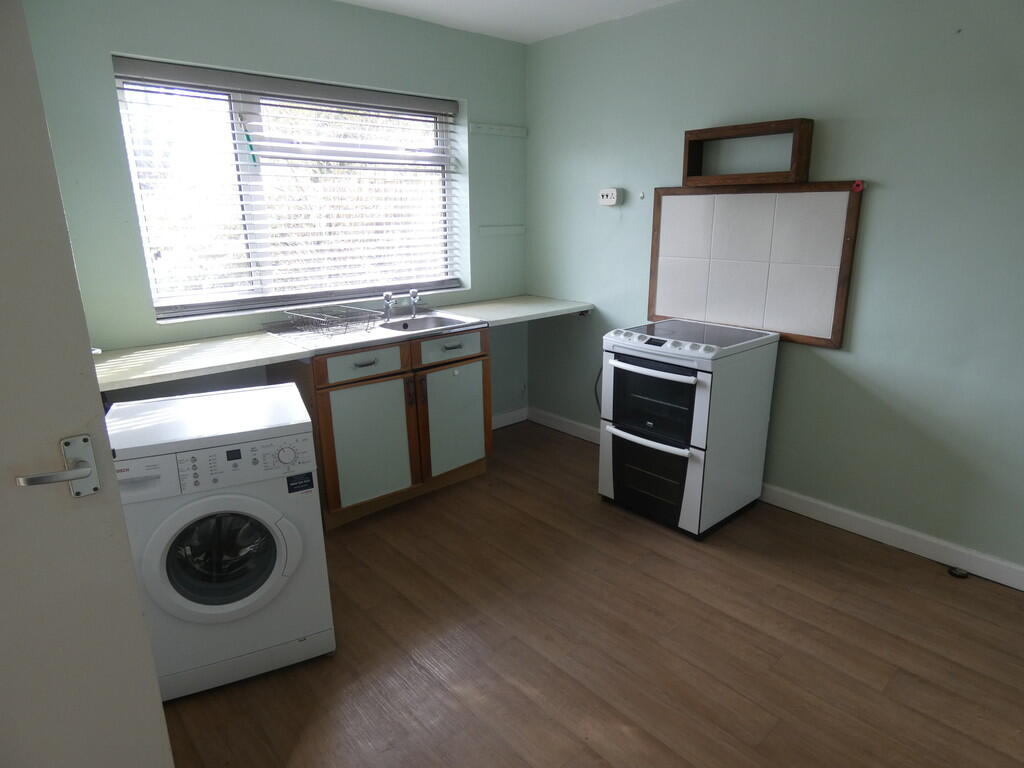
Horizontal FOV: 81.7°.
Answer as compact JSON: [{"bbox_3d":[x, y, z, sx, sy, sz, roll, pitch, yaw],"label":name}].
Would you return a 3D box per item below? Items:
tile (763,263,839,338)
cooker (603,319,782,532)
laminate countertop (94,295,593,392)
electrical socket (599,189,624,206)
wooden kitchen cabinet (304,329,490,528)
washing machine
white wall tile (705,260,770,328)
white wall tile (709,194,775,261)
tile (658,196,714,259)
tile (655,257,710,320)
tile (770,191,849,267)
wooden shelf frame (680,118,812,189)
[{"bbox_3d":[1.332,-0.391,2.732,0.012,0.311,0.308,-14,21,-40],"label":"tile"},{"bbox_3d":[0.847,0.186,2.949,0.606,0.886,0.600,-14,21,-39],"label":"cooker"},{"bbox_3d":[-0.690,-0.279,3.018,2.709,0.029,0.607,-14,21,-40],"label":"laminate countertop"},{"bbox_3d":[0.570,-1.067,3.383,0.058,0.090,0.120,-14,21,-40],"label":"electrical socket"},{"bbox_3d":[-0.662,0.153,3.172,1.002,0.856,0.559,-14,21,-40],"label":"wooden kitchen cabinet"},{"bbox_3d":[-0.966,0.498,2.002,0.586,0.842,0.531,-8,17,-23],"label":"washing machine"},{"bbox_3d":[1.125,-0.452,2.953,0.012,0.311,0.309,-14,21,-40],"label":"white wall tile"},{"bbox_3d":[1.121,-0.753,2.867,0.012,0.310,0.309,-14,21,-40],"label":"white wall tile"},{"bbox_3d":[0.914,-0.814,3.088,0.012,0.310,0.309,-14,21,-40],"label":"tile"},{"bbox_3d":[0.917,-0.513,3.174,0.012,0.311,0.309,-14,21,-40],"label":"tile"},{"bbox_3d":[1.329,-0.692,2.646,0.012,0.310,0.308,-14,21,-40],"label":"tile"},{"bbox_3d":[1.075,-1.053,2.738,0.144,0.255,0.539,-14,21,-40],"label":"wooden shelf frame"}]

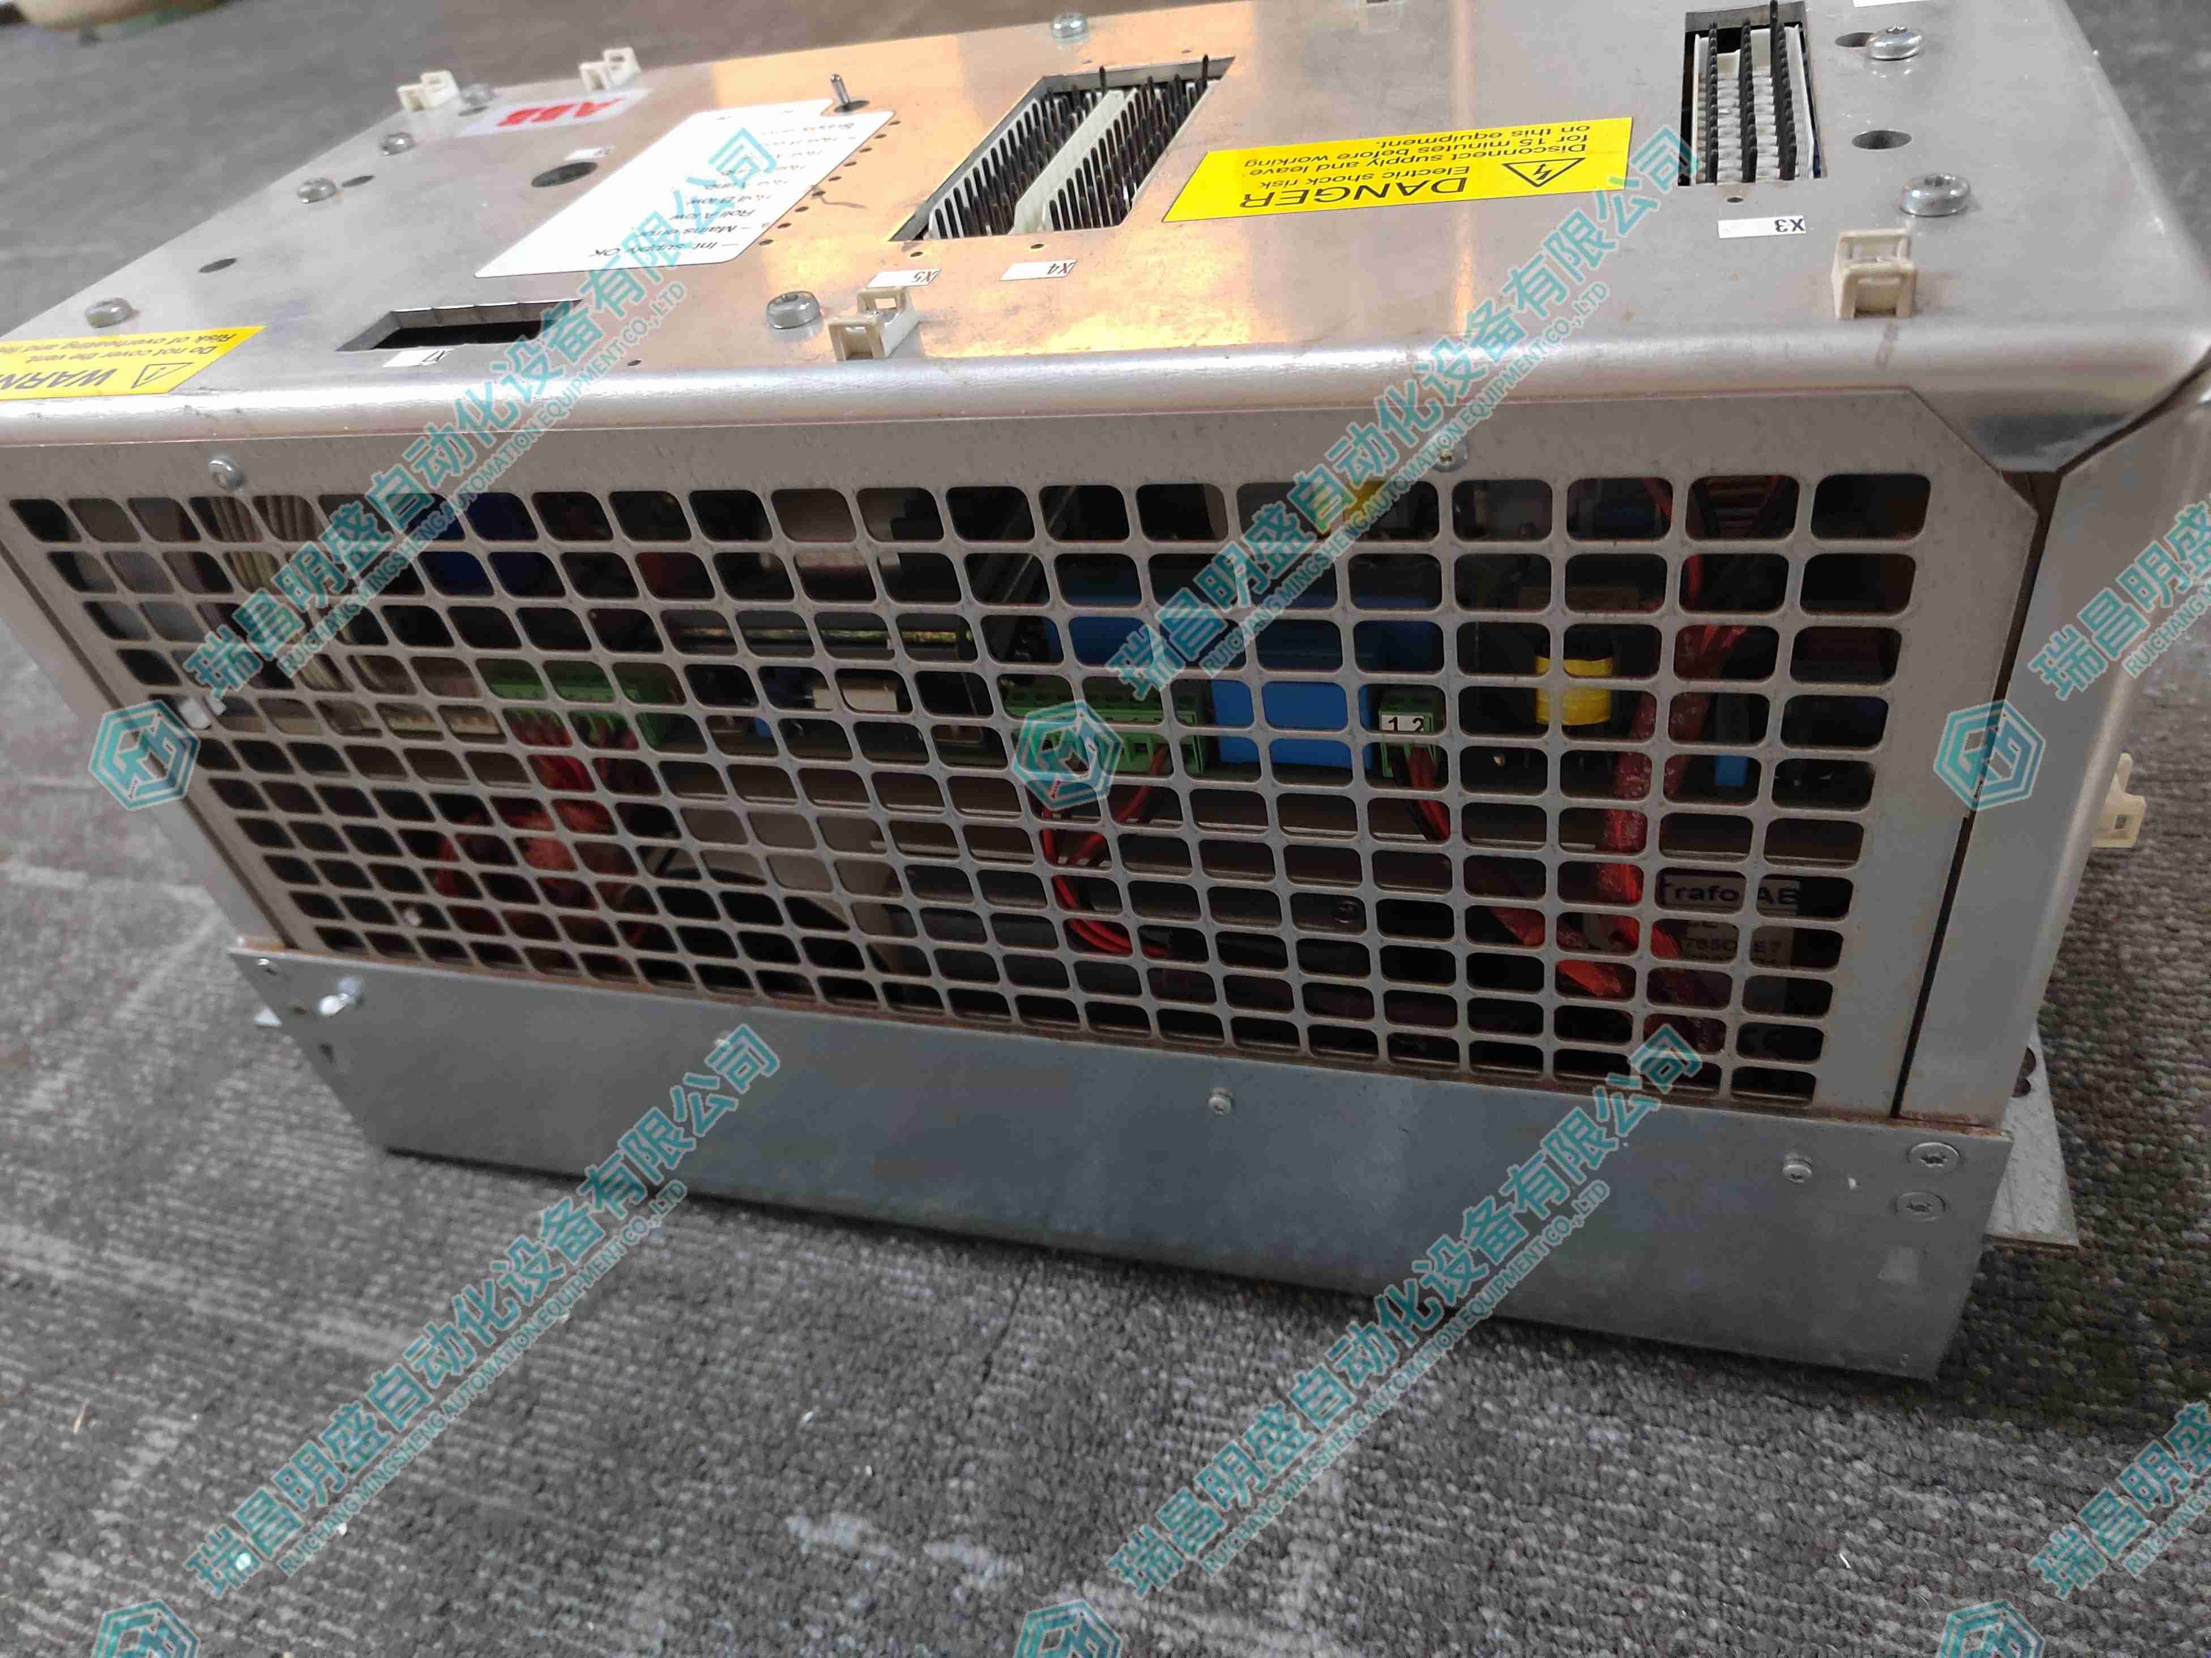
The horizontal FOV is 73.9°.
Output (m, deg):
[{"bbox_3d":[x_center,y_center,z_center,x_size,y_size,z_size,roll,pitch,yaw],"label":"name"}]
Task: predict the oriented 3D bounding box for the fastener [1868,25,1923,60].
[{"bbox_3d":[0.124,-0.123,0.230,0.008,0.003,0.008,4,43,18],"label":"fastener"}]

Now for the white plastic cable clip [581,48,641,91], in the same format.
[{"bbox_3d":[-0.125,-0.192,0.371,0.008,0.006,0.013,4,43,18],"label":"white plastic cable clip"}]

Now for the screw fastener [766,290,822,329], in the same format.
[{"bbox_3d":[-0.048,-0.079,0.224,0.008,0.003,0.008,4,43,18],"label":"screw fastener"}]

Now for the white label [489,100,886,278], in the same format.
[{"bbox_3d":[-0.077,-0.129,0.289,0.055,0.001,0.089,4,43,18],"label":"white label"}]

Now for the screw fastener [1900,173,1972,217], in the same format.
[{"bbox_3d":[0.104,-0.080,0.184,0.008,0.003,0.008,4,43,18],"label":"screw fastener"}]

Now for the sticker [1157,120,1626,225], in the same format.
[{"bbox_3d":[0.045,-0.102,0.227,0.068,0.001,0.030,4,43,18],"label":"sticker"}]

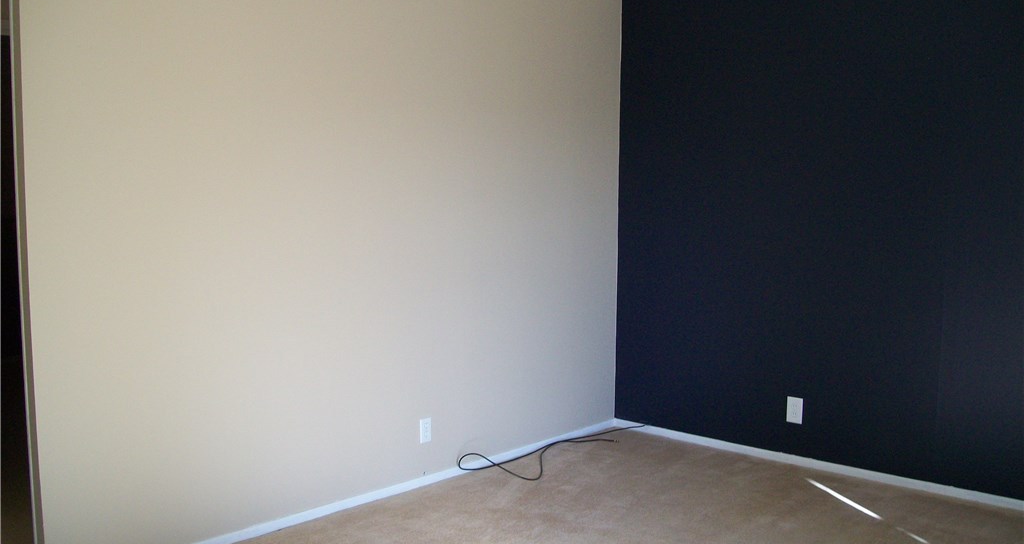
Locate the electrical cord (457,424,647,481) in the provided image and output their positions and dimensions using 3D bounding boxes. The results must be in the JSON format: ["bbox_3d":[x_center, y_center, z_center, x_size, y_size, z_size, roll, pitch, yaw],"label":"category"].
[{"bbox_3d":[0.276,0.891,5.126,0.290,0.090,1.240,6,9,42],"label":"electrical cord"}]

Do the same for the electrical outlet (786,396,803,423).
[{"bbox_3d":[1.379,0.675,4.900,0.080,0.121,0.012,6,9,42],"label":"electrical outlet"}]

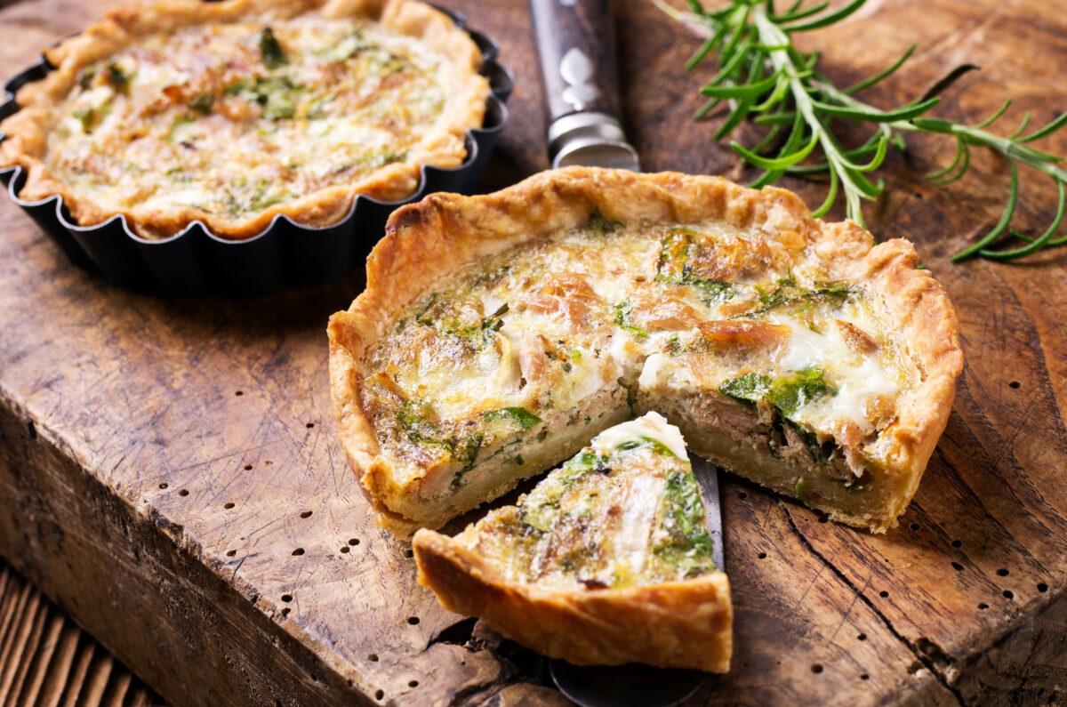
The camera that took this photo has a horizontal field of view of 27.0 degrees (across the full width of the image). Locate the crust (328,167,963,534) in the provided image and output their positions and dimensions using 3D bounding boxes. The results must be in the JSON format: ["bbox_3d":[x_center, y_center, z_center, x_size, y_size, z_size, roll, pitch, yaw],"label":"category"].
[{"bbox_3d":[0.019,-0.001,0.416,0.115,0.023,0.097,-2,37,0],"label":"crust"}]

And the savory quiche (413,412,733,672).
[{"bbox_3d":[0.012,0.029,0.378,0.054,0.022,0.050,10,39,15],"label":"savory quiche"}]

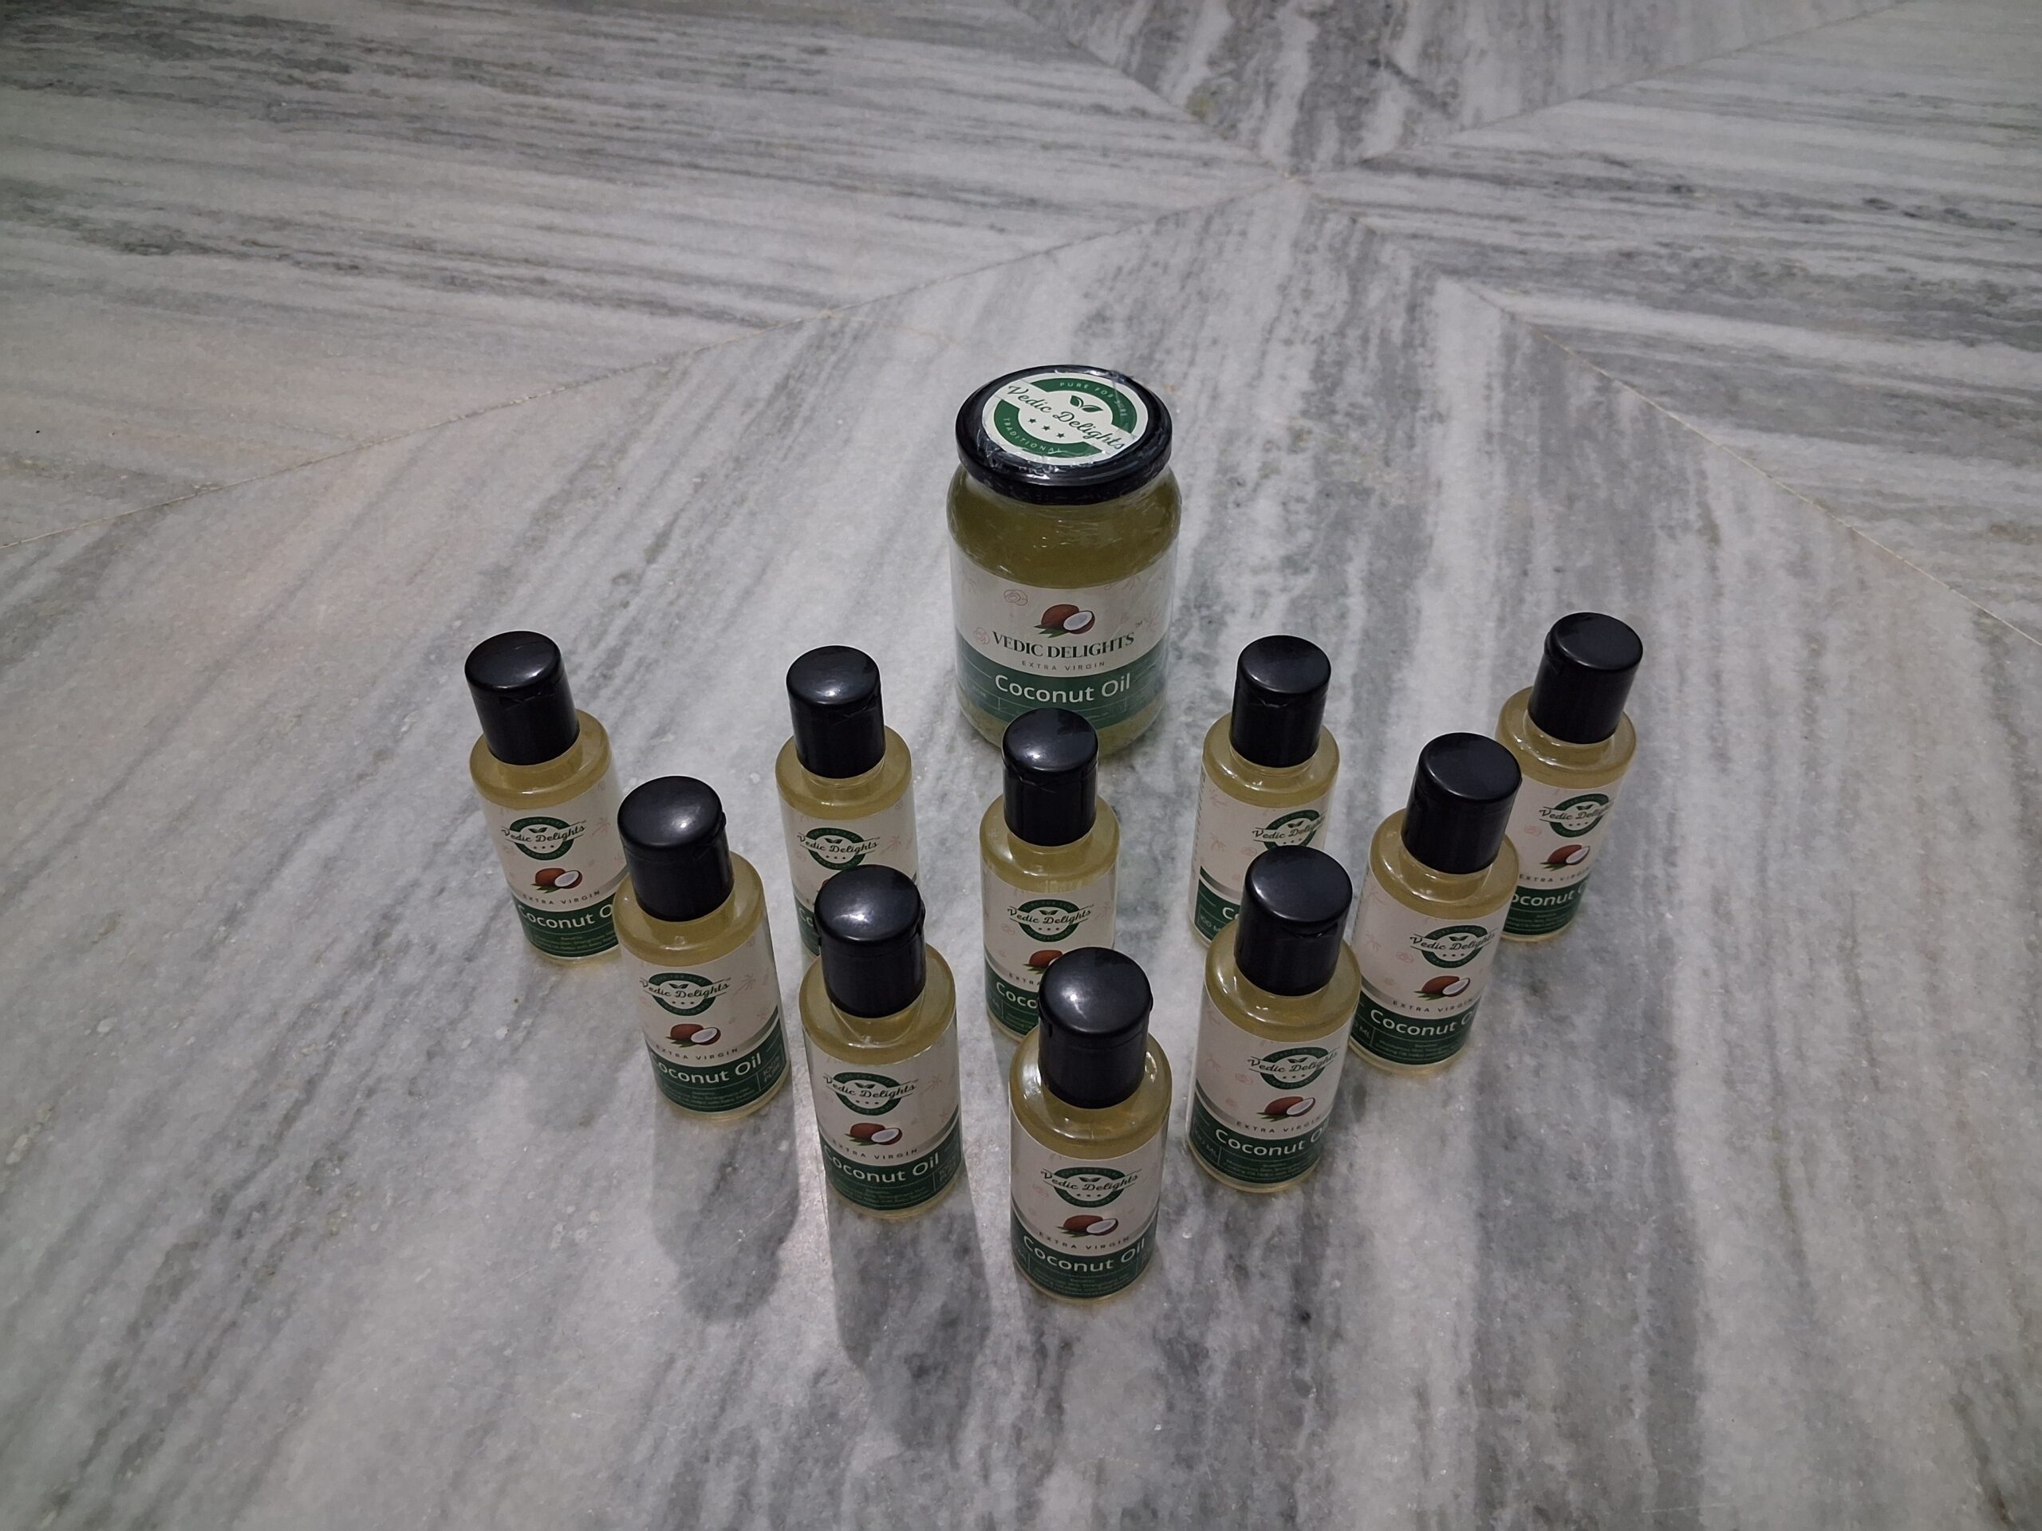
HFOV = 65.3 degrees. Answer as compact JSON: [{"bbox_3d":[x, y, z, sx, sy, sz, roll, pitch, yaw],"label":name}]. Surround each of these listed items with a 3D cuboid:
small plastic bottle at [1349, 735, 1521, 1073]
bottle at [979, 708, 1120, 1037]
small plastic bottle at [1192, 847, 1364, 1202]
[{"bbox_3d":[0.129,0.043,0.493,0.043,0.120,0.043,-1,43,0],"label":"small plastic bottle"},{"bbox_3d":[0.009,0.036,0.502,0.043,0.120,0.043,1,43,1],"label":"bottle"},{"bbox_3d":[0.074,0.073,0.461,0.043,0.120,0.043,-5,43,-5],"label":"small plastic bottle"}]

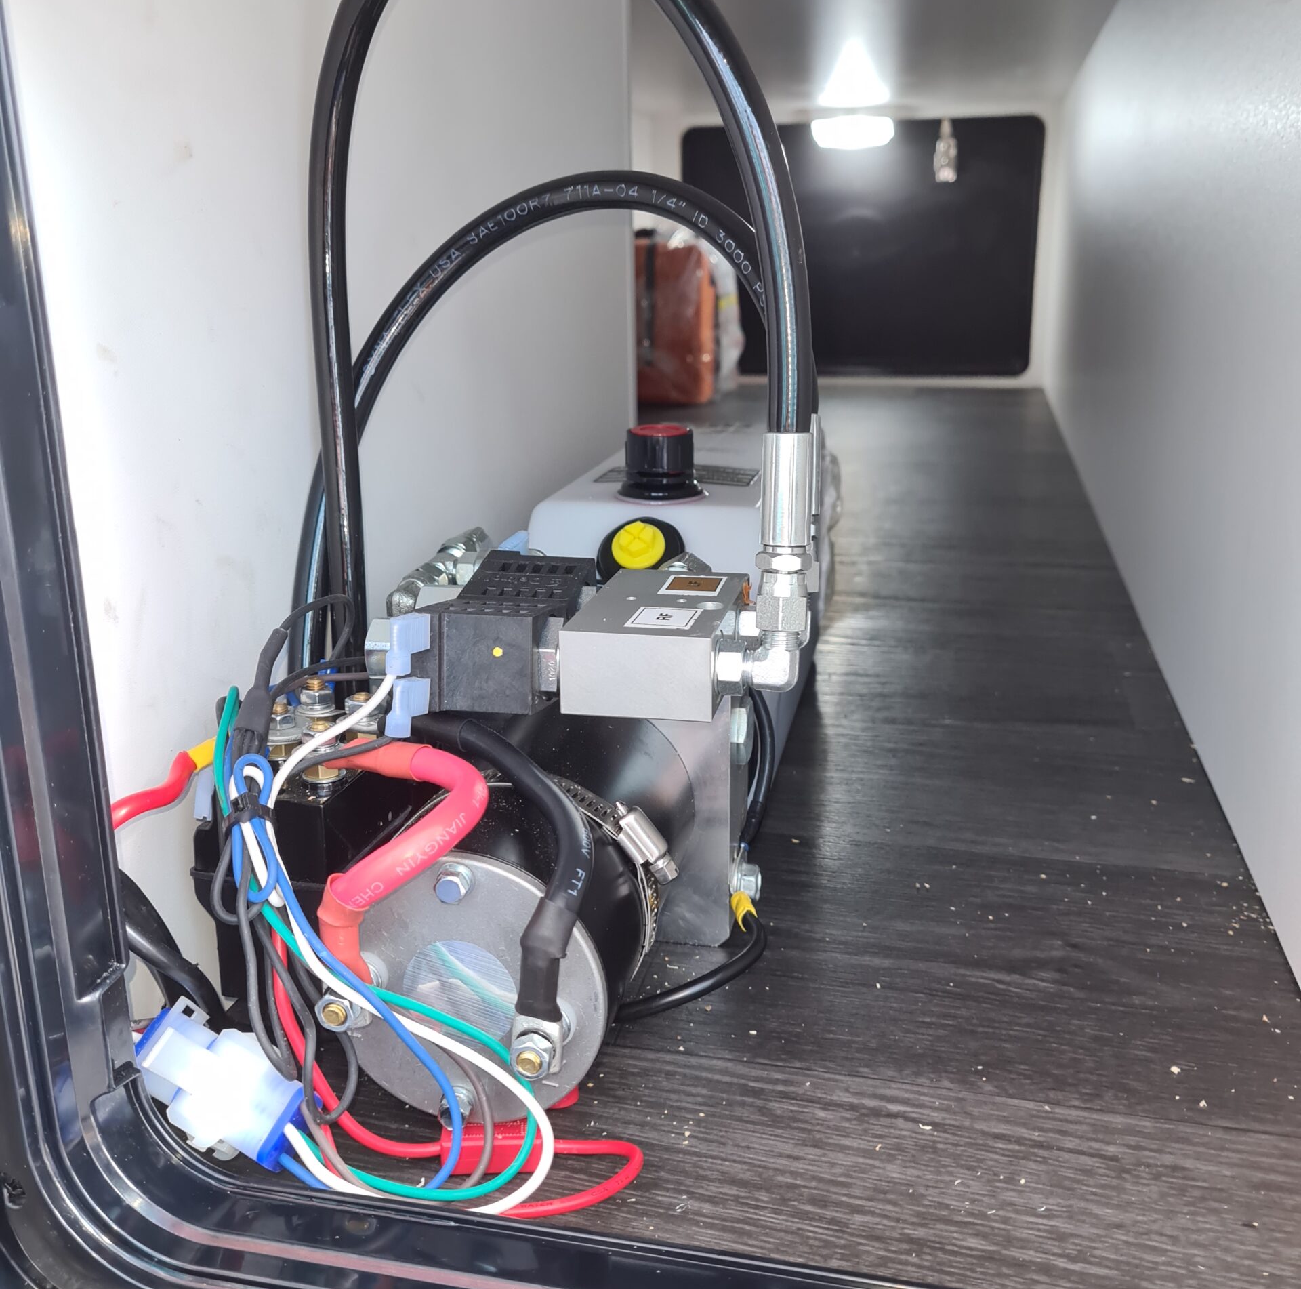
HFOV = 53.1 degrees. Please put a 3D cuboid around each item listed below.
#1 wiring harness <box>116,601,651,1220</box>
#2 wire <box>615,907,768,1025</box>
[{"bbox_3d":[-0.075,0.071,0.390,0.147,0.150,0.115,2,17,11],"label":"wiring harness"},{"bbox_3d":[0.017,0.113,0.479,0.050,0.021,0.088,2,17,11],"label":"wire"}]

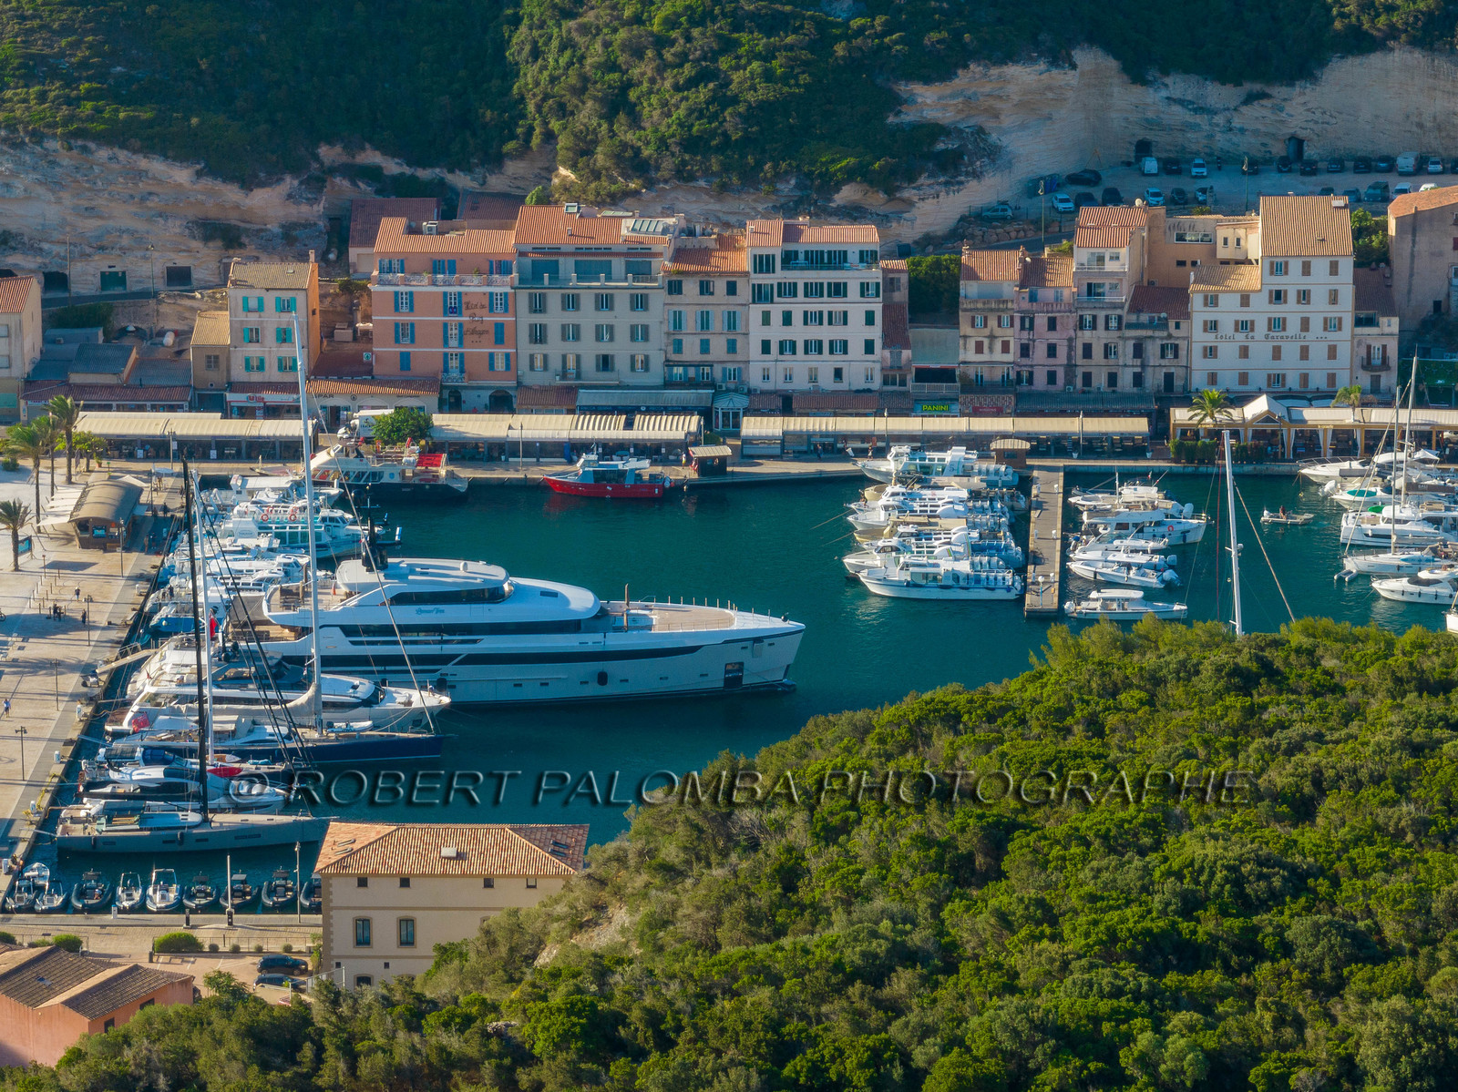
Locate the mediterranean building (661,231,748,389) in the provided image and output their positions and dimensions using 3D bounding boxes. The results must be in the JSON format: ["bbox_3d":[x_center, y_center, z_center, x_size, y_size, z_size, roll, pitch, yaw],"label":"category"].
[{"bbox_3d":[-2.170,-23.840,722.380,9.000,17.800,11.000,1,17,2],"label":"mediterranean building"}]

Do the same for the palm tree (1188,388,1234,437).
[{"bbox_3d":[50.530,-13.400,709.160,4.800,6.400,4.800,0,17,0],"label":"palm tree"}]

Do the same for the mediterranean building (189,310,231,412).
[{"bbox_3d":[-56.476,-20.189,744.719,4.234,10.491,8.000,0,17,1],"label":"mediterranean building"}]

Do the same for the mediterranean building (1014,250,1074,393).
[{"bbox_3d":[33.830,-22.530,721.490,6.400,15.800,9.000,1,17,3],"label":"mediterranean building"}]

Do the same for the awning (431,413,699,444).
[{"bbox_3d":[-16.410,-11.960,687.800,27.210,1.400,6.000,1,18,3],"label":"awning"}]

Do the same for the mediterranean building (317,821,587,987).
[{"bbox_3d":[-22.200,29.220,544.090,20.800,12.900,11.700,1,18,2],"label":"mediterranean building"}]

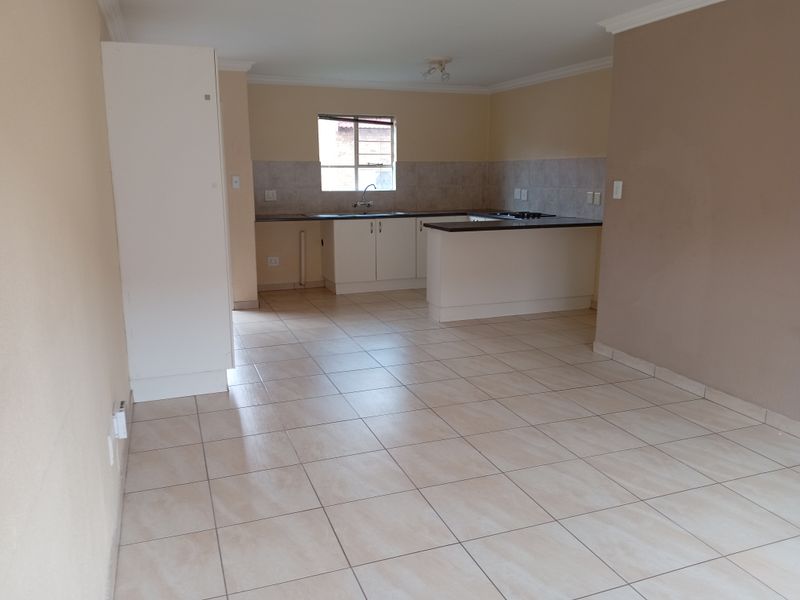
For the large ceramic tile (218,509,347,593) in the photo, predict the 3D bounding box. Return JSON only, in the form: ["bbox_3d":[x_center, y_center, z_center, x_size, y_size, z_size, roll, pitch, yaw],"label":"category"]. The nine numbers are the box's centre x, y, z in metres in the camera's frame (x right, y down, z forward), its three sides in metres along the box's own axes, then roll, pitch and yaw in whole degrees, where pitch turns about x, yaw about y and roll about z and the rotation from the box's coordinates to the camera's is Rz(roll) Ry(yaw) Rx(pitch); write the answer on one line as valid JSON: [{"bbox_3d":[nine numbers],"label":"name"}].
[{"bbox_3d":[-0.474,0.980,2.472,0.447,0.010,0.447,-5,12,-20],"label":"large ceramic tile"}]

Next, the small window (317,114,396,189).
[{"bbox_3d":[-0.515,-1.791,7.633,0.968,0.889,0.101,-5,12,-20],"label":"small window"}]

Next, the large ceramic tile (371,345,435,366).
[{"bbox_3d":[0.006,0.443,4.905,0.439,0.010,0.439,-4,12,-20],"label":"large ceramic tile"}]

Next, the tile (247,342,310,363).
[{"bbox_3d":[-0.990,0.442,5.118,0.447,0.010,0.447,-5,12,-20],"label":"tile"}]

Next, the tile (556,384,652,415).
[{"bbox_3d":[1.288,0.621,3.938,0.434,0.010,0.434,-5,12,-20],"label":"tile"}]

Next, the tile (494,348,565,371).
[{"bbox_3d":[0.974,0.455,4.693,0.430,0.010,0.430,-4,12,-20],"label":"tile"}]

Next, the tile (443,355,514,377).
[{"bbox_3d":[0.581,0.492,4.622,0.439,0.010,0.436,-4,13,-20],"label":"tile"}]

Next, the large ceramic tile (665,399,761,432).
[{"bbox_3d":[1.837,0.684,3.721,0.365,0.010,0.439,-4,12,-20],"label":"large ceramic tile"}]

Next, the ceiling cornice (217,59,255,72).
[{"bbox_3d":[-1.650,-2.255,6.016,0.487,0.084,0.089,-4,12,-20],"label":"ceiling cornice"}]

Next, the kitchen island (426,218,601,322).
[{"bbox_3d":[1.132,-0.308,6.209,1.713,0.893,0.644,-5,12,-20],"label":"kitchen island"}]

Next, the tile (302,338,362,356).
[{"bbox_3d":[-0.545,0.388,5.047,0.430,0.010,0.430,-4,12,-20],"label":"tile"}]

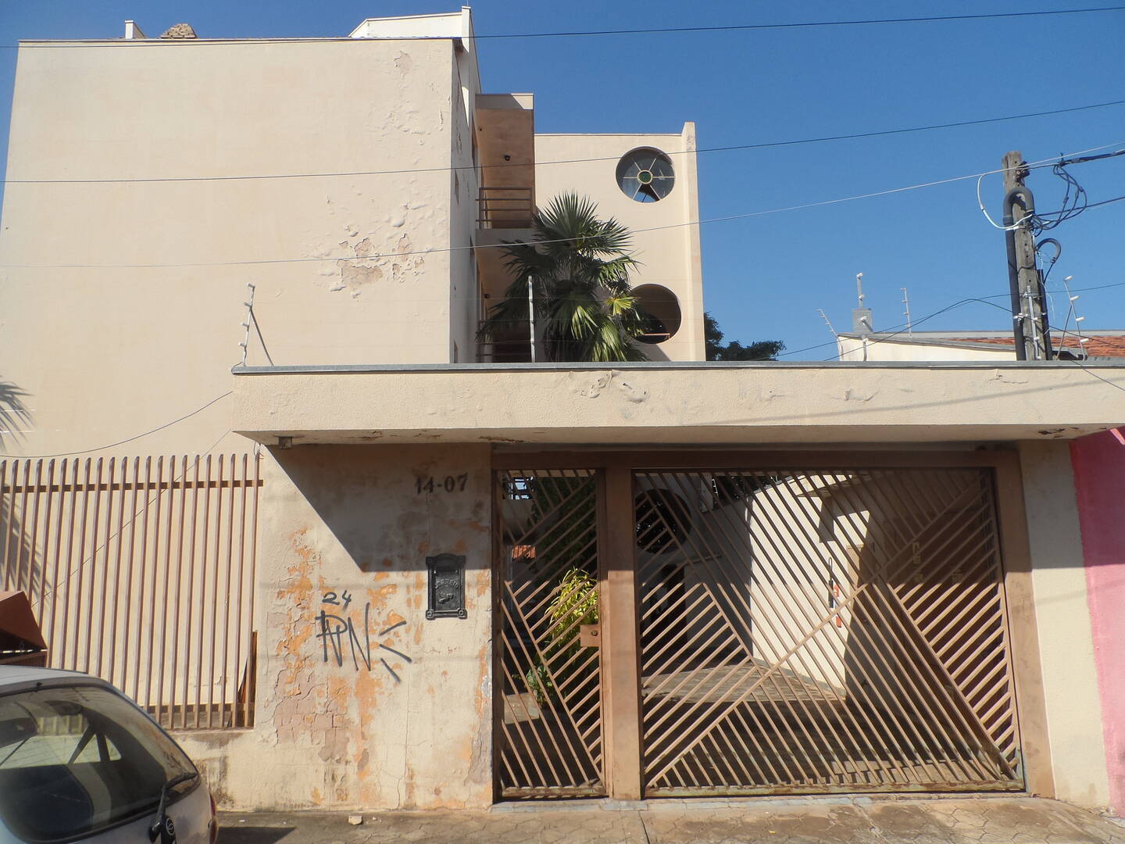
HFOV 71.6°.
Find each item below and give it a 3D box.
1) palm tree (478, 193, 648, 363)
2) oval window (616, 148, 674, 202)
[{"bbox_3d":[0.035,0.045,12.538,2.752,7.884,2.752,-1,-9,-1],"label":"palm tree"},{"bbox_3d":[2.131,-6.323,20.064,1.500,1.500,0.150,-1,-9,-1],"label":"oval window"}]

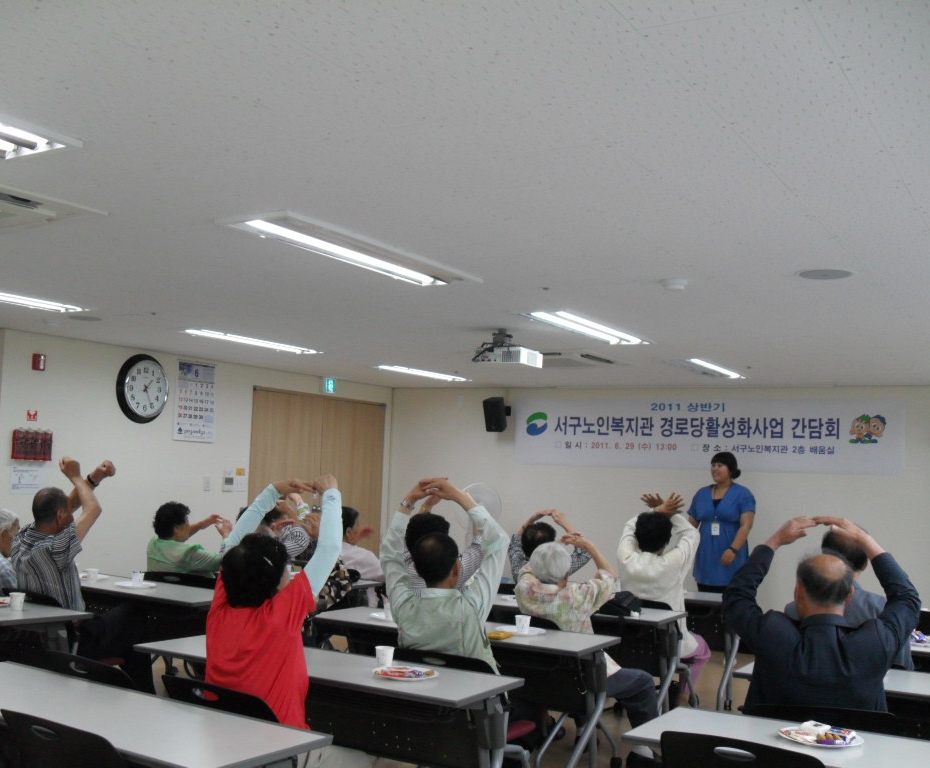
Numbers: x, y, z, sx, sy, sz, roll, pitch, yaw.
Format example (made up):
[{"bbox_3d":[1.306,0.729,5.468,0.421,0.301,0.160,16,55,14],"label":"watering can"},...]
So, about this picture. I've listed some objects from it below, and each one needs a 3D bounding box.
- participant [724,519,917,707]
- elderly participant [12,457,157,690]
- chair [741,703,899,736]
[{"bbox_3d":[1.257,1.139,3.564,0.640,1.360,0.720,-1,-6,33],"label":"participant"},{"bbox_3d":[-2.119,1.143,5.709,0.560,1.460,0.760,-1,-6,33],"label":"elderly participant"},{"bbox_3d":[1.250,1.411,3.468,0.510,0.770,0.540,-1,-5,33],"label":"chair"}]

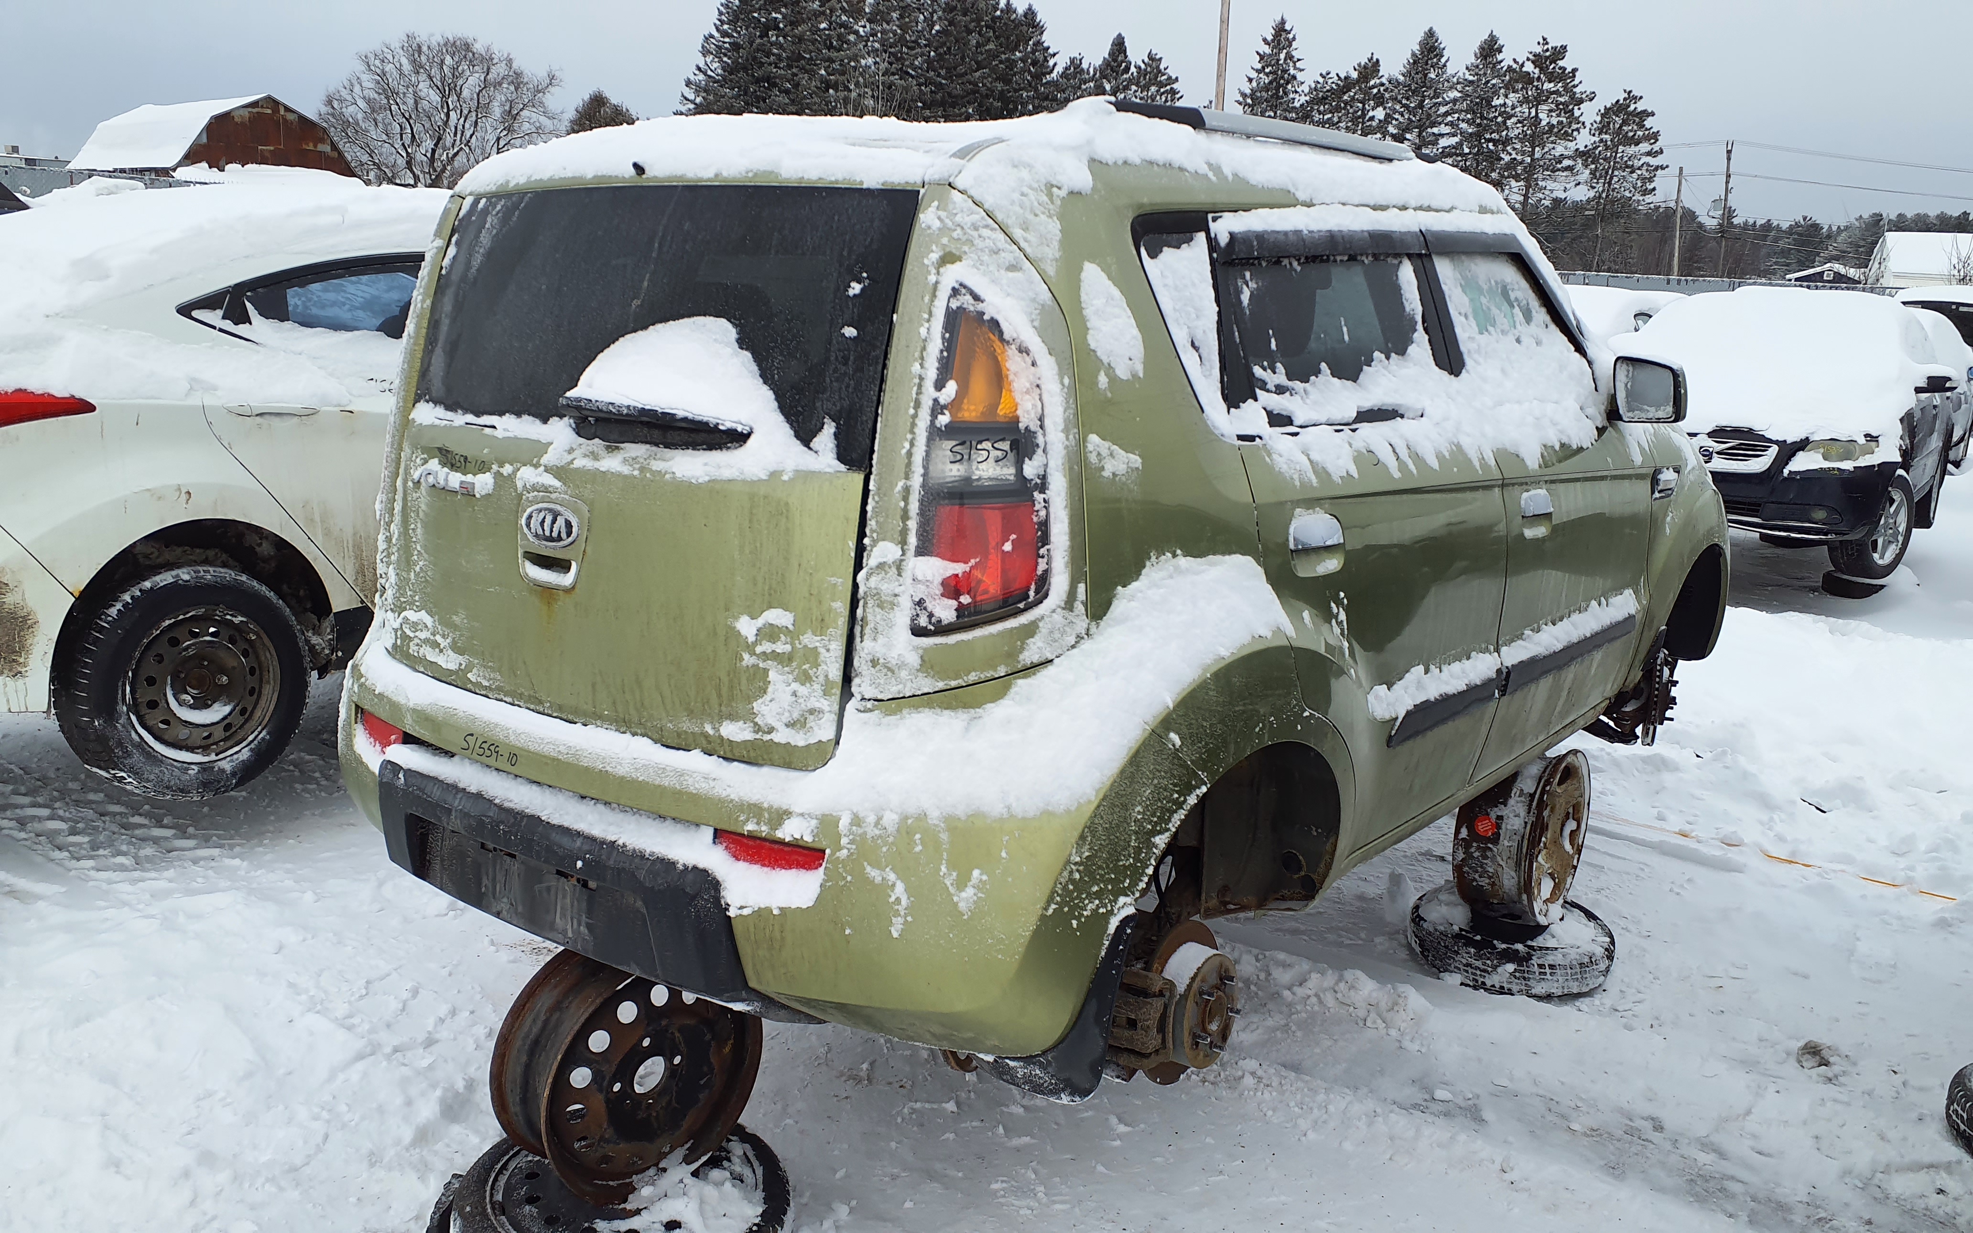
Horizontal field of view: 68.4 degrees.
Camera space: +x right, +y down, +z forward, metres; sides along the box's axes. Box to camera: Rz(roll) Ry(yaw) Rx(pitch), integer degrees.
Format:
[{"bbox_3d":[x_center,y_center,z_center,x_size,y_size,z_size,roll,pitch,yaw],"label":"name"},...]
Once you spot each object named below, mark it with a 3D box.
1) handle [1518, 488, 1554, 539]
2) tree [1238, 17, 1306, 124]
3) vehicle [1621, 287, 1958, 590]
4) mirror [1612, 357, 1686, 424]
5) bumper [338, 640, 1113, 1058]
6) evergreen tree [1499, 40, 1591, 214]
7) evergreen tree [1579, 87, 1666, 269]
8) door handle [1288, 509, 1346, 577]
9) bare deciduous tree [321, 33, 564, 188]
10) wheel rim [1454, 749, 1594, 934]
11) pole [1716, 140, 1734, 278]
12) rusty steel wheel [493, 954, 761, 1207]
[{"bbox_3d":[1.157,-0.216,3.060,0.055,0.100,0.190,14,17,37],"label":"handle"},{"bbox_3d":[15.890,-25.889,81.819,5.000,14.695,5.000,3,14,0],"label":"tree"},{"bbox_3d":[5.118,-1.292,9.357,1.840,1.580,4.450,9,15,36],"label":"vehicle"},{"bbox_3d":[1.522,-0.510,3.337,0.200,0.160,0.130,10,15,38],"label":"mirror"},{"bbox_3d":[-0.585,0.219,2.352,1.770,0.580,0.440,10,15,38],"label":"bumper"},{"bbox_3d":[30.507,-24.941,81.779,5.200,14.372,5.200,3,14,0],"label":"evergreen tree"},{"bbox_3d":[27.020,-16.866,62.454,4.200,10.970,4.200,5,13,22],"label":"evergreen tree"},{"bbox_3d":[0.517,-0.110,2.222,0.050,0.105,0.190,10,15,38],"label":"door handle"},{"bbox_3d":[-30.148,-26.575,81.426,13.300,11.519,13.000,3,14,0],"label":"bare deciduous tree"},{"bbox_3d":[1.363,0.536,3.685,0.181,0.440,0.440,11,16,39],"label":"wheel rim"},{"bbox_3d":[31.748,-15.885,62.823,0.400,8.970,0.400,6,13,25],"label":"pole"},{"bbox_3d":[-0.593,0.741,2.423,0.175,0.416,0.416,16,19,42],"label":"rusty steel wheel"}]

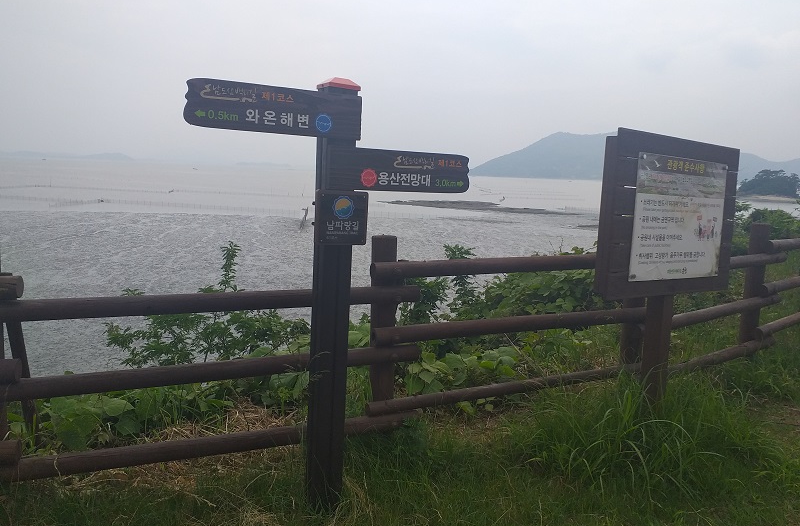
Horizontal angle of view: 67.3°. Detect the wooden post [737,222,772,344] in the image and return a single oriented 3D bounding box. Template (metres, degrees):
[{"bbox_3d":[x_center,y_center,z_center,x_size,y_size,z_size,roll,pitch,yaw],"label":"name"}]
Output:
[{"bbox_3d":[3.254,0.280,5.533,0.150,1.220,0.150,-3,10,-34],"label":"wooden post"}]

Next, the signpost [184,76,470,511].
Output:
[{"bbox_3d":[-0.293,0.180,2.753,1.365,1.996,0.190,-3,10,-33],"label":"signpost"}]

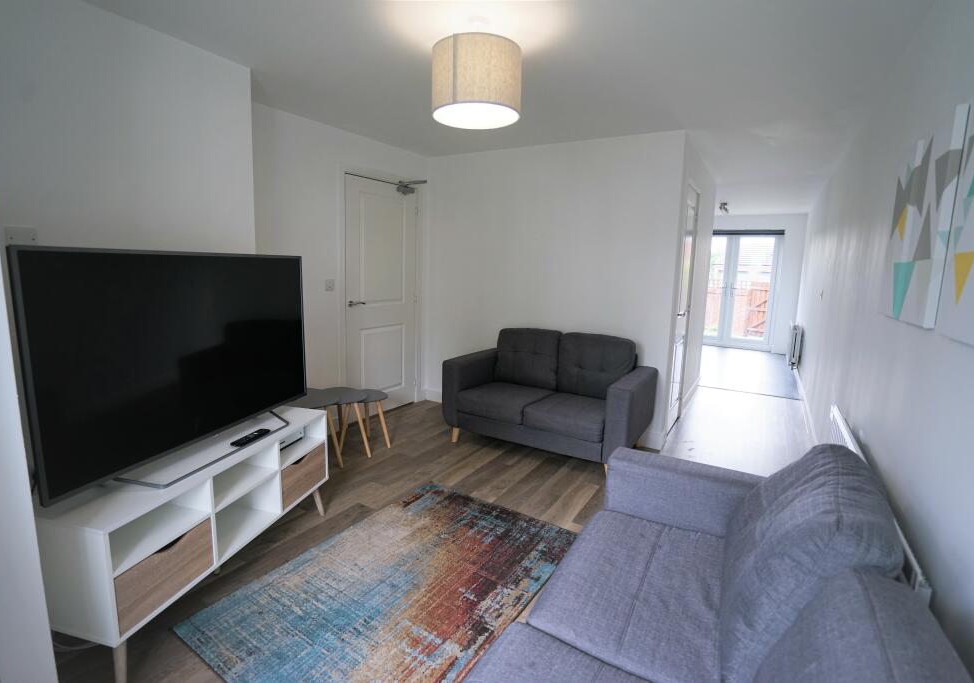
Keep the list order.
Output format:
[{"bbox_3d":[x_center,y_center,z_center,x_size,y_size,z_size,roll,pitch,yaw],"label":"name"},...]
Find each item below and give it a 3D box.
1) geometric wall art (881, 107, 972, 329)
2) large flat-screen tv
[{"bbox_3d":[1.480,-0.381,1.565,0.025,0.610,0.600,7,10,31],"label":"geometric wall art"},{"bbox_3d":[-1.103,0.051,1.798,0.220,0.775,1.205,4,9,12],"label":"large flat-screen tv"}]

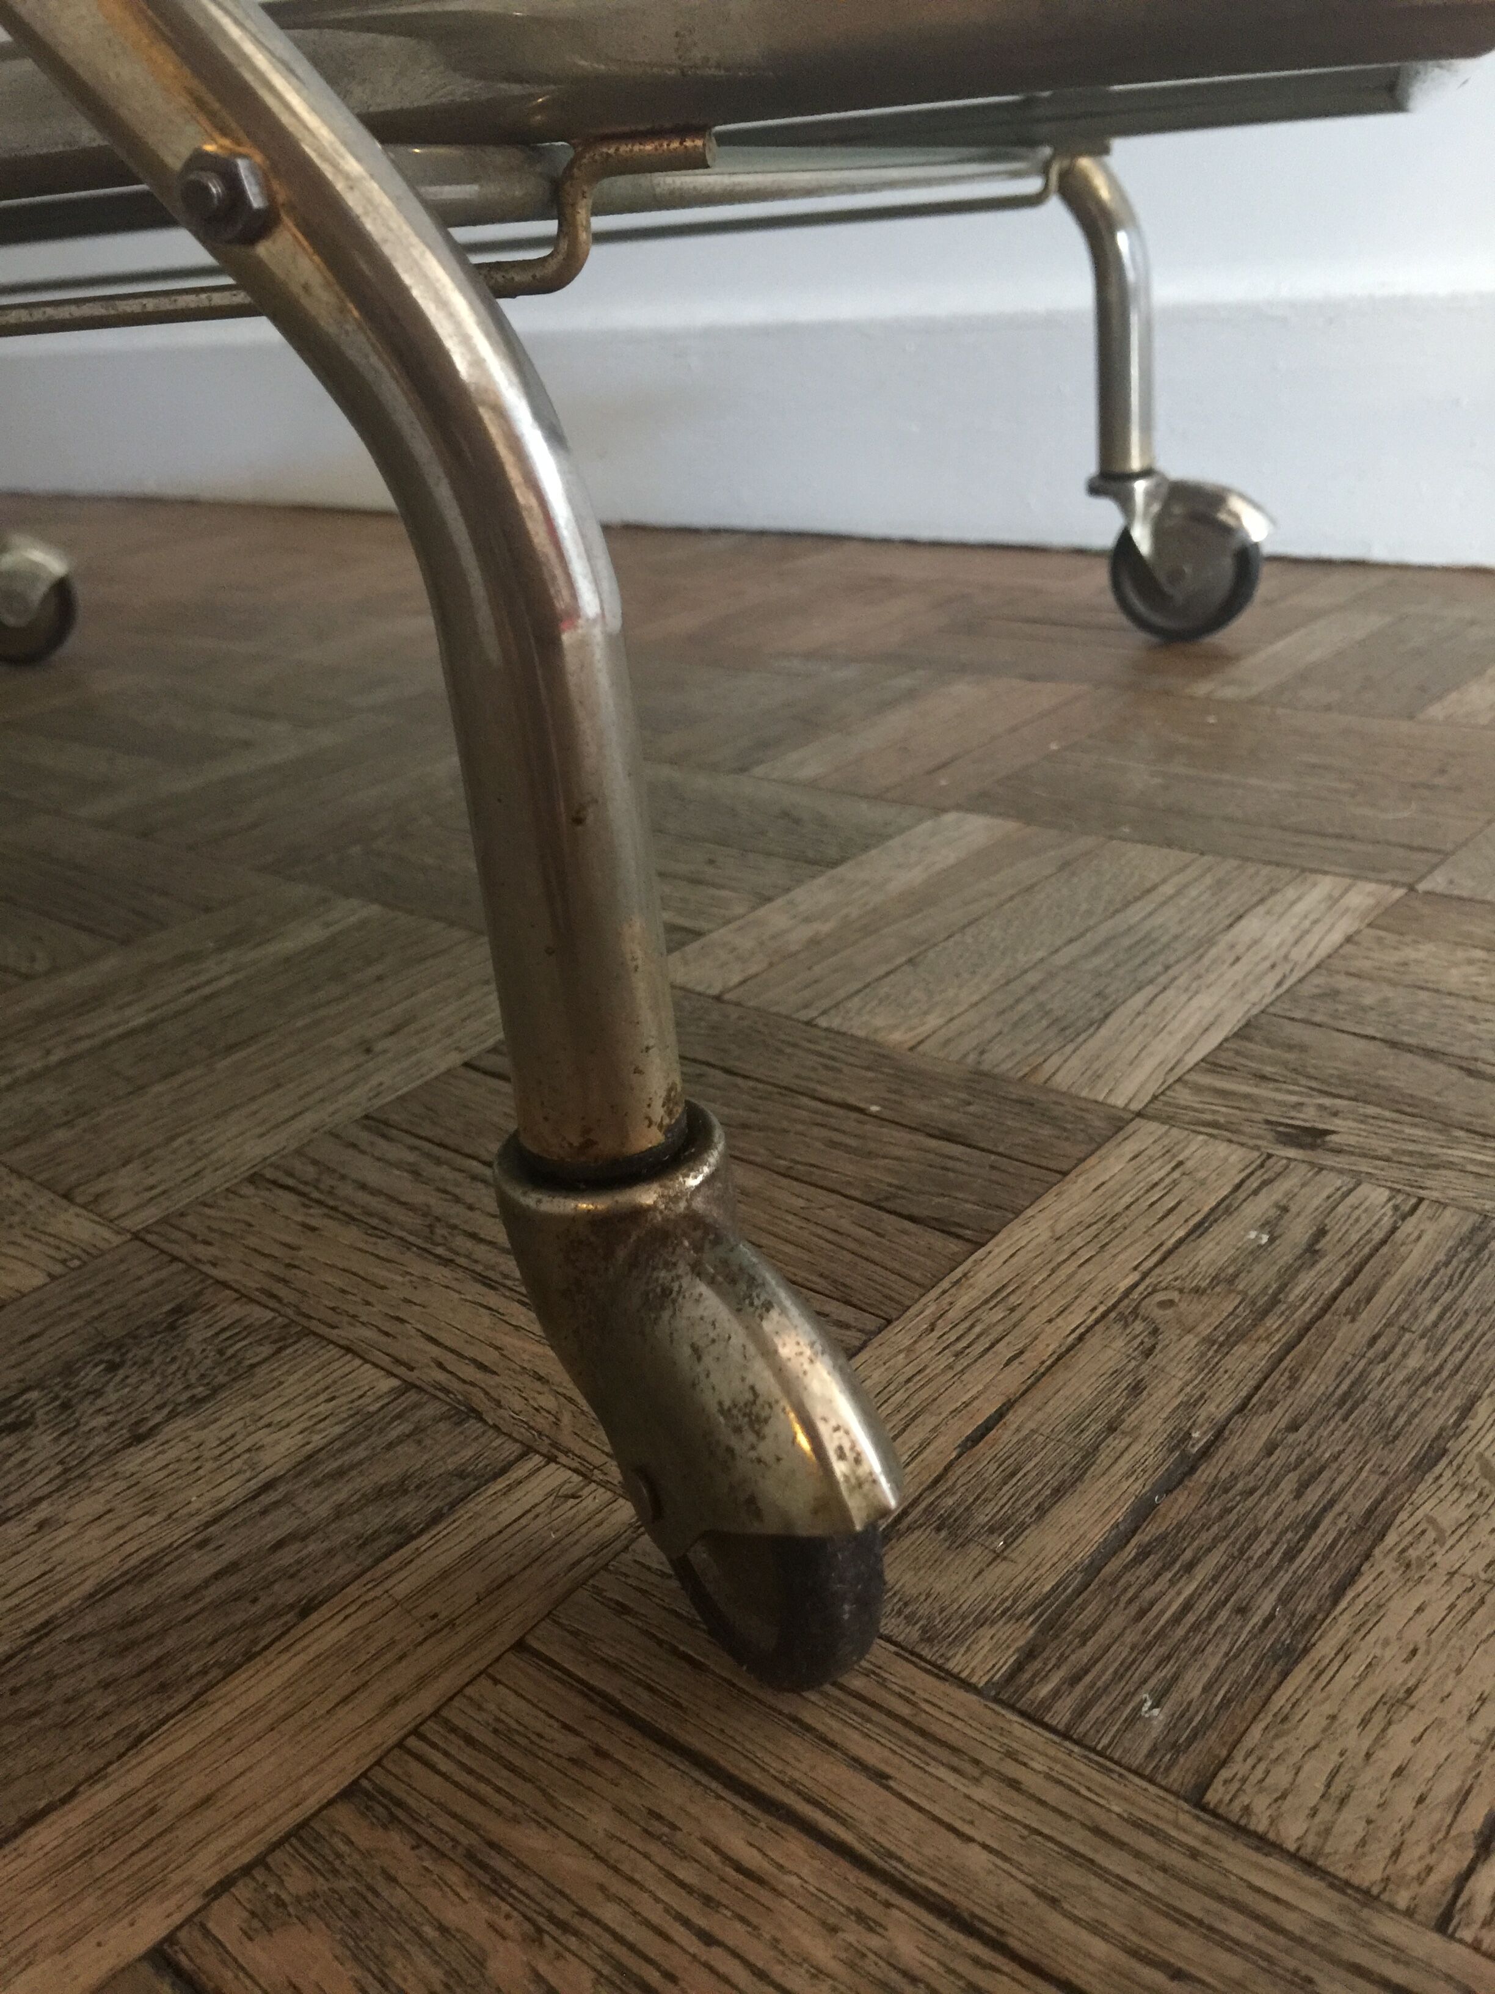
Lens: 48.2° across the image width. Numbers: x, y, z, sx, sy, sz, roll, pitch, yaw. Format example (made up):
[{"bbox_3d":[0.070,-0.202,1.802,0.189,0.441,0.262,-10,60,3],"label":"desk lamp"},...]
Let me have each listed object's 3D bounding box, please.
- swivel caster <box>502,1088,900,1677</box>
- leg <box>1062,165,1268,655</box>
[{"bbox_3d":[-0.003,0.046,0.178,0.026,0.056,0.061,-18,28,-26],"label":"swivel caster"},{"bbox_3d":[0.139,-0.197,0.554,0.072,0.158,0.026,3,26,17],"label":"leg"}]

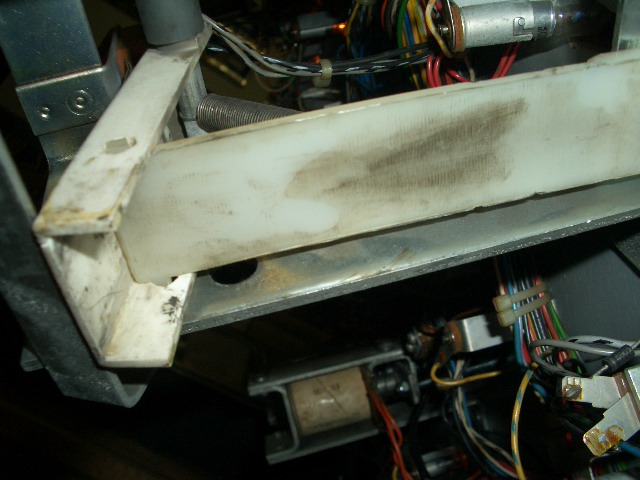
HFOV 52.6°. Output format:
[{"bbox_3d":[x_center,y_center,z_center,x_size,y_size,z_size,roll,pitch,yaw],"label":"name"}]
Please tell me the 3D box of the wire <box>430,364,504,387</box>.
[{"bbox_3d":[0.059,0.054,0.260,0.028,0.007,0.009,-7,31,7],"label":"wire"}]

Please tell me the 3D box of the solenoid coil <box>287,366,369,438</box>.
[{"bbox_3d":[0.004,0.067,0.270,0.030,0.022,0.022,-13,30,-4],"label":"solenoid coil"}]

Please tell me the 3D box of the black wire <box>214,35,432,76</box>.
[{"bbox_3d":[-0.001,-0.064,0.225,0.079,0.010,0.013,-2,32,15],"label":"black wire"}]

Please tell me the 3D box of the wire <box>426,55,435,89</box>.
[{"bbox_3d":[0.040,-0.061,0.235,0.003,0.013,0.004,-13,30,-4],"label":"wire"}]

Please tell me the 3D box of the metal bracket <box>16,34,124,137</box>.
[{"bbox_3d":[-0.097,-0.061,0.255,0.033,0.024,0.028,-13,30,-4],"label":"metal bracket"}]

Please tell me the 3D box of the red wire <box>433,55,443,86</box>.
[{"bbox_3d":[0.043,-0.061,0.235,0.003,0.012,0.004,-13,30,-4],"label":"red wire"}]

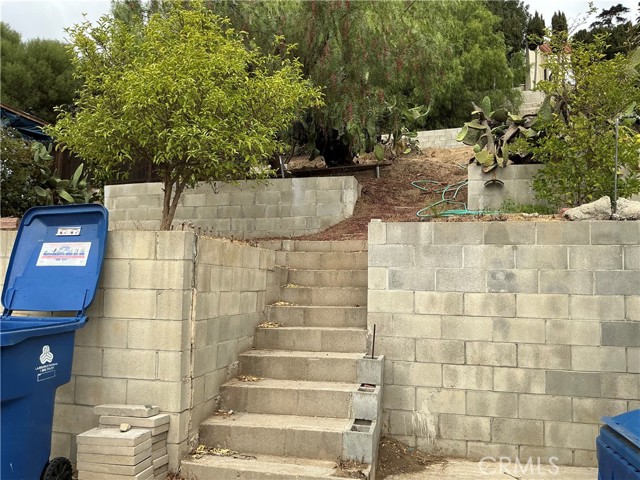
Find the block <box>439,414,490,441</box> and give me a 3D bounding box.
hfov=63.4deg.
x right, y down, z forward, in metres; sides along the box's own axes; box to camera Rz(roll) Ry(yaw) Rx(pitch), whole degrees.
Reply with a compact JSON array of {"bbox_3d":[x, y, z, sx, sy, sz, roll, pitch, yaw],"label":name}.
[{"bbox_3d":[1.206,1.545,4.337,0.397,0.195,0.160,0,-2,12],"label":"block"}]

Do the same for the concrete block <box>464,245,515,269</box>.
[{"bbox_3d":[1.442,0.143,4.427,0.395,0.193,0.175,0,-3,14],"label":"concrete block"}]

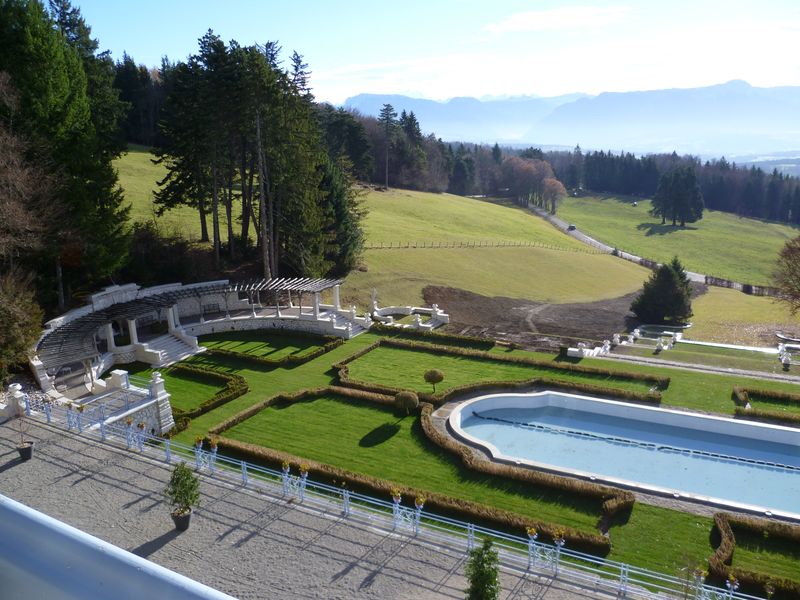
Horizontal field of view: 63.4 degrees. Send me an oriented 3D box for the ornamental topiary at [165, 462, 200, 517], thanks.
[{"bbox_3d":[-6.982,5.943,20.359,1.120,1.750,1.100,-1,14,0],"label":"ornamental topiary"}]

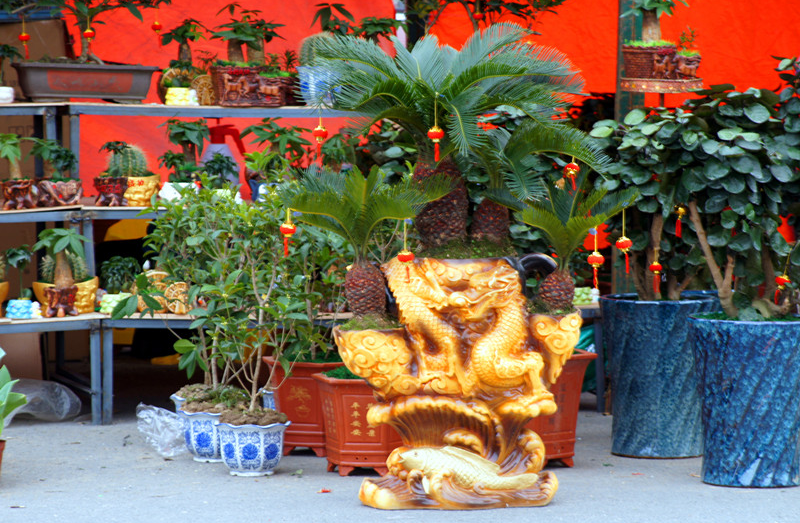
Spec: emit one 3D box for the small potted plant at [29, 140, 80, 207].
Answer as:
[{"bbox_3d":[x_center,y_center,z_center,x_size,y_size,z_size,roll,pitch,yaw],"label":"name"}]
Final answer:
[{"bbox_3d":[-1.250,-0.324,15.750,0.185,0.240,0.145,-1,4,-15],"label":"small potted plant"}]

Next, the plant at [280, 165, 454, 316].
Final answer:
[{"bbox_3d":[-0.100,-0.065,13.350,0.535,0.455,0.470,0,4,0],"label":"plant"}]

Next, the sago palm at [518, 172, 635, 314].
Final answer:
[{"bbox_3d":[0.561,-0.066,13.600,0.380,0.425,0.360,0,4,0],"label":"sago palm"}]

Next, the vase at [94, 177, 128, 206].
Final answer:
[{"bbox_3d":[-1.049,-0.254,15.720,0.127,0.103,0.122,0,4,0],"label":"vase"}]

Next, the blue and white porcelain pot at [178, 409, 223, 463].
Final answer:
[{"bbox_3d":[-0.618,0.580,14.420,0.245,0.175,0.245,0,4,0],"label":"blue and white porcelain pot"}]

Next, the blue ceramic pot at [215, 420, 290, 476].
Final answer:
[{"bbox_3d":[-0.473,0.601,13.900,0.245,0.168,0.245,0,4,0],"label":"blue ceramic pot"}]

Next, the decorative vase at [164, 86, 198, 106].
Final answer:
[{"bbox_3d":[-0.799,-0.604,15.830,0.122,0.068,0.095,0,4,0],"label":"decorative vase"}]

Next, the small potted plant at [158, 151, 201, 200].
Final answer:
[{"bbox_3d":[-0.811,-0.315,15.850,0.160,0.180,0.135,0,4,0],"label":"small potted plant"}]

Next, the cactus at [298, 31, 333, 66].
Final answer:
[{"bbox_3d":[-0.305,-0.779,15.900,0.132,0.130,0.132,0,4,0],"label":"cactus"}]

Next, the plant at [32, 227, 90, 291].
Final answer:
[{"bbox_3d":[-1.212,-0.007,15.500,0.205,0.235,0.190,0,4,0],"label":"plant"}]

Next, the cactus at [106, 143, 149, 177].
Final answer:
[{"bbox_3d":[-0.998,-0.372,15.850,0.150,0.130,0.150,0,4,0],"label":"cactus"}]

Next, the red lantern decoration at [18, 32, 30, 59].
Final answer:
[{"bbox_3d":[-1.388,-0.799,16.000,0.042,0.098,0.042,0,4,0],"label":"red lantern decoration"}]

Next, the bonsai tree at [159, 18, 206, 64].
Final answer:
[{"bbox_3d":[-0.805,-0.822,16.100,0.170,0.165,0.155,0,4,0],"label":"bonsai tree"}]

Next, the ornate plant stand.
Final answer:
[{"bbox_3d":[0.174,0.364,13.120,0.745,0.745,0.400,0,4,-5],"label":"ornate plant stand"}]

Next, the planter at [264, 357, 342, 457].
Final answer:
[{"bbox_3d":[-0.269,0.491,14.650,0.395,0.332,0.355,1,4,10],"label":"planter"}]

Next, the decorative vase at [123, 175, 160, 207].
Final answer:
[{"bbox_3d":[-0.938,-0.258,15.750,0.134,0.113,0.130,1,4,18],"label":"decorative vase"}]

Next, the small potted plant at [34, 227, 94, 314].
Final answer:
[{"bbox_3d":[-1.195,0.039,15.370,0.222,0.310,0.200,0,4,0],"label":"small potted plant"}]

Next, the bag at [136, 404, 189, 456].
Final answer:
[{"bbox_3d":[-0.796,0.566,14.500,0.190,0.165,0.180,0,4,0],"label":"bag"}]

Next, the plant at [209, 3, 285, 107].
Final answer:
[{"bbox_3d":[-0.562,-0.756,15.850,0.280,0.375,0.210,0,4,0],"label":"plant"}]

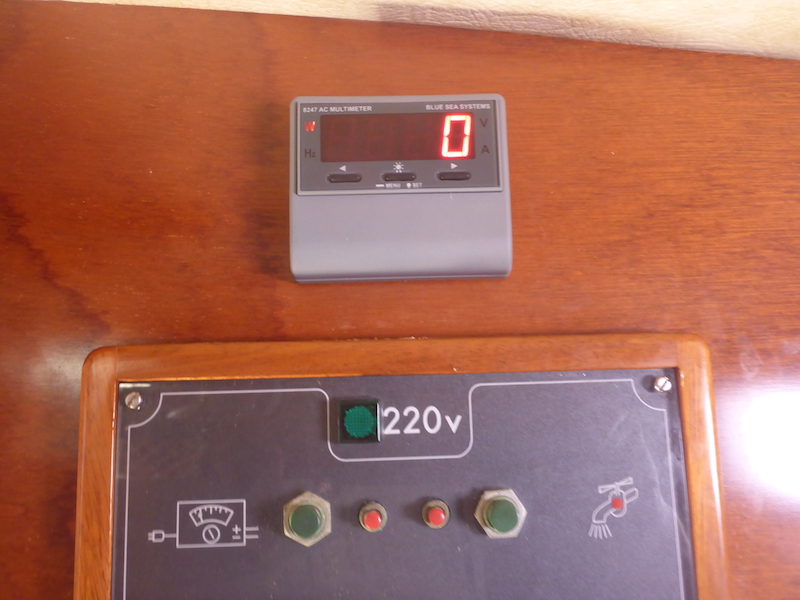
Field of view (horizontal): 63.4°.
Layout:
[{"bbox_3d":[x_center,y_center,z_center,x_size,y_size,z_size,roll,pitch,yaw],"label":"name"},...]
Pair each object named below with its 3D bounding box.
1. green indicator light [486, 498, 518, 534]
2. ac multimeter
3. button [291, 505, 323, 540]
[{"bbox_3d":[0.033,0.070,0.208,0.010,0.010,0.006,-1,-9,-2],"label":"green indicator light"},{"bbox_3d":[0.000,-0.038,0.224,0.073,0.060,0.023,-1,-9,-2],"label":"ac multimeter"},{"bbox_3d":[-0.031,0.072,0.210,0.010,0.010,0.006,-1,-7,-1],"label":"button"}]

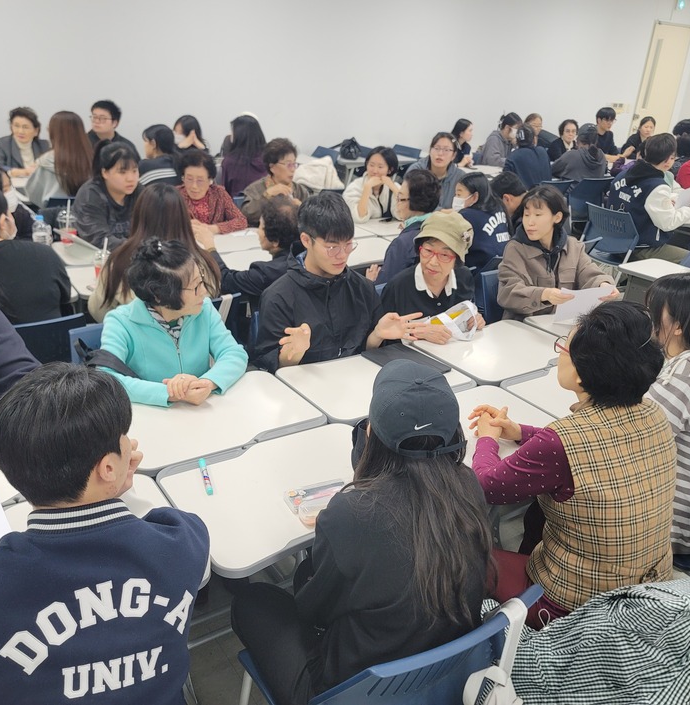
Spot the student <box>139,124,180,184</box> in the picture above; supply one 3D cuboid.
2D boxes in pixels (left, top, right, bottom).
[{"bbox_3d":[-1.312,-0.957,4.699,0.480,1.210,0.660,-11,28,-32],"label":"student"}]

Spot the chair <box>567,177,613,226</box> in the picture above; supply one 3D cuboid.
[{"bbox_3d":[2.097,-1.243,6.419,0.540,0.840,0.560,-11,28,-33],"label":"chair"}]

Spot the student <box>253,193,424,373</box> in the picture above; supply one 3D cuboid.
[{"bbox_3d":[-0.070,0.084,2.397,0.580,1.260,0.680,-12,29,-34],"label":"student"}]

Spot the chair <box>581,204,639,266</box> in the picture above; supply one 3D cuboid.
[{"bbox_3d":[1.979,-0.683,4.998,0.540,0.800,0.480,-11,29,-30],"label":"chair"}]

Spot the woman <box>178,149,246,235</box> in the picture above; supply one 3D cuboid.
[{"bbox_3d":[-0.797,-0.534,3.815,0.520,1.160,0.660,-3,24,-18],"label":"woman"}]

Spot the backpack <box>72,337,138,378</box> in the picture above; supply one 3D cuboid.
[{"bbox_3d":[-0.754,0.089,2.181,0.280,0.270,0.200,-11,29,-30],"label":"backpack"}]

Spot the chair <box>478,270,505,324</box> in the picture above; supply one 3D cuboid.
[{"bbox_3d":[0.912,0.038,3.281,0.480,0.800,0.540,-11,29,-30],"label":"chair"}]

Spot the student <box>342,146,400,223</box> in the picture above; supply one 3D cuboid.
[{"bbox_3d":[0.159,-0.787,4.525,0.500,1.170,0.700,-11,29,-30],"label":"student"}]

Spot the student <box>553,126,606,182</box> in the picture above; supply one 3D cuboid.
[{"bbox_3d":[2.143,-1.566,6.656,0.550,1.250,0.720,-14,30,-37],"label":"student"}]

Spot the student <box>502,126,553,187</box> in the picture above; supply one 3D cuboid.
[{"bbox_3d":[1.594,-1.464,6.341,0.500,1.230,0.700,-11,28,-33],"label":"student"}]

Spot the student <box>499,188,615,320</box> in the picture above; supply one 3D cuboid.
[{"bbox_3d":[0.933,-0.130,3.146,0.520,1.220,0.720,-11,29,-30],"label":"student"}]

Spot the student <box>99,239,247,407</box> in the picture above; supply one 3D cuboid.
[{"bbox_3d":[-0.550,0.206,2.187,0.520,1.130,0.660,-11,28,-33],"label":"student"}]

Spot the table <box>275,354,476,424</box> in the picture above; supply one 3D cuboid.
[{"bbox_3d":[0.078,0.414,2.345,0.580,0.720,0.389,-11,28,-33],"label":"table"}]

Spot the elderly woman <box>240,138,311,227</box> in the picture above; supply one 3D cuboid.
[{"bbox_3d":[-0.320,-0.721,4.337,0.660,1.210,0.500,20,28,32],"label":"elderly woman"}]

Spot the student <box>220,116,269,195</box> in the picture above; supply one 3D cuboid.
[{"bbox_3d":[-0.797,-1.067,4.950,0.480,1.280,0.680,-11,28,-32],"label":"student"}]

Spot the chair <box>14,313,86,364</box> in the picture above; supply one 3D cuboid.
[{"bbox_3d":[-1.293,0.180,2.641,0.520,0.800,0.550,-11,28,-32],"label":"chair"}]

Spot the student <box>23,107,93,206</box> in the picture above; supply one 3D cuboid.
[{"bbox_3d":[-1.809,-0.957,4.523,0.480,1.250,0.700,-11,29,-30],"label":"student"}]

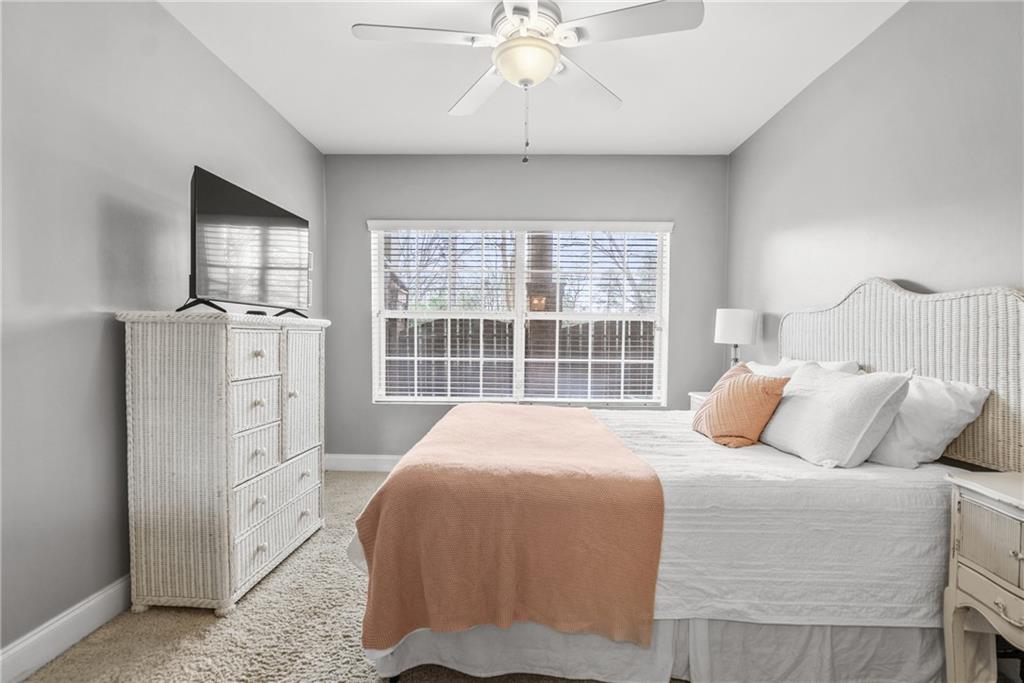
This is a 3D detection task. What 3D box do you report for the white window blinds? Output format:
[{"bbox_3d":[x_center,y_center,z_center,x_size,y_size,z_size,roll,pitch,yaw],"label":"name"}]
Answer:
[{"bbox_3d":[0.059,-0.220,3.592,2.380,1.440,0.080,0,1,1],"label":"white window blinds"}]

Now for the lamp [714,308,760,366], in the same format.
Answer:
[{"bbox_3d":[1.462,0.091,2.973,0.280,0.612,0.280,0,1,1],"label":"lamp"}]

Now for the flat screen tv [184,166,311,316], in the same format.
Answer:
[{"bbox_3d":[-1.254,-0.401,2.215,0.190,0.570,0.890,0,1,3],"label":"flat screen tv"}]

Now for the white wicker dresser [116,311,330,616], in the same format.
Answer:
[{"bbox_3d":[-1.303,0.478,2.211,0.460,1.187,0.870,0,1,3],"label":"white wicker dresser"}]

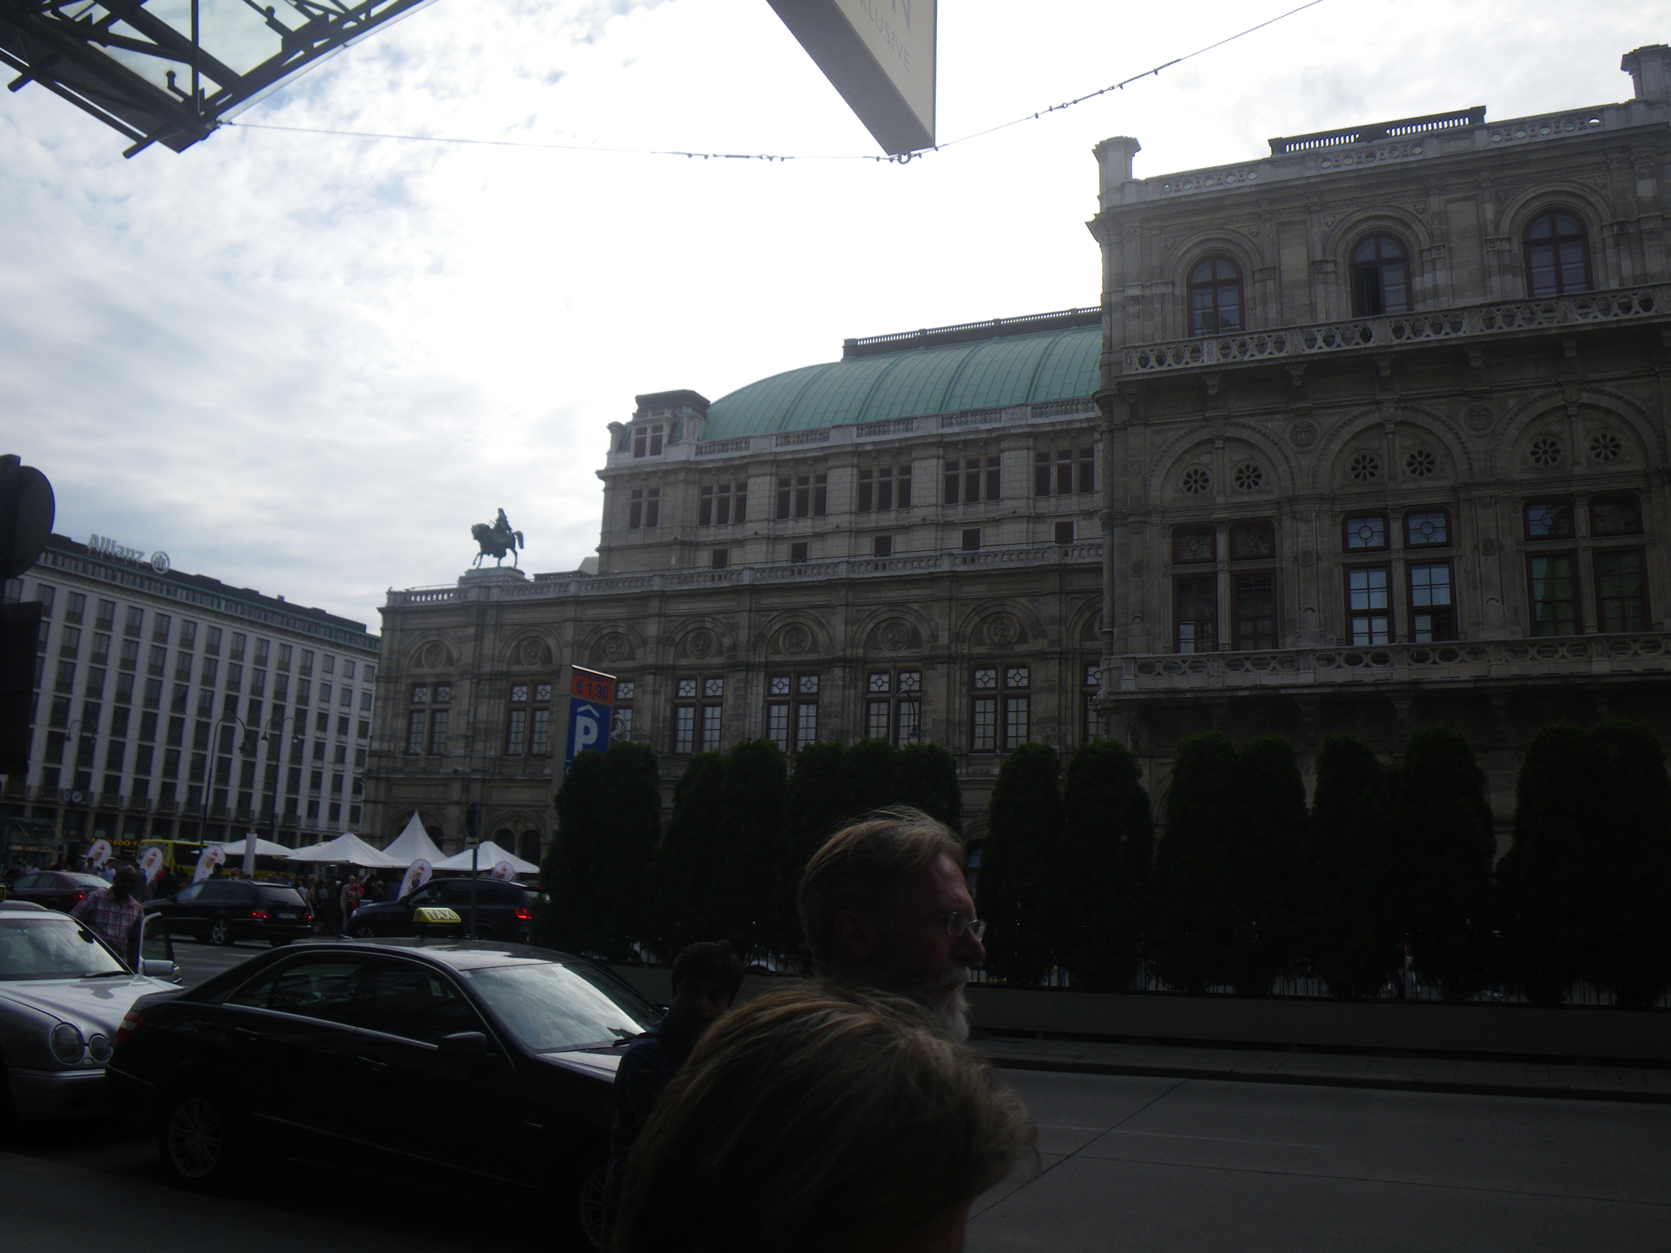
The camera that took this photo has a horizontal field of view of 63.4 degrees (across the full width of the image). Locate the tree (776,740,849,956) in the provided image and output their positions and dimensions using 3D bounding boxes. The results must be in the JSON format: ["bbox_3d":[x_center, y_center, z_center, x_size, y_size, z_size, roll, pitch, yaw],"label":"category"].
[{"bbox_3d":[-0.309,3.056,18.285,1.090,3.030,1.090,2,-12,0],"label":"tree"}]

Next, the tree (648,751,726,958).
[{"bbox_3d":[-2.098,3.220,18.975,1.110,2.950,1.110,2,-12,0],"label":"tree"}]

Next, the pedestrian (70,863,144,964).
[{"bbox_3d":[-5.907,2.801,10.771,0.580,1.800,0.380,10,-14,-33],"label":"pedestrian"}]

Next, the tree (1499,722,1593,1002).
[{"bbox_3d":[7.889,2.621,15.057,1.080,3.100,1.080,-3,-13,22],"label":"tree"}]

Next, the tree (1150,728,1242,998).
[{"bbox_3d":[4.701,3.059,17.637,1.150,3.390,1.150,-3,-12,23],"label":"tree"}]

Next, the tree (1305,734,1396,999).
[{"bbox_3d":[6.564,3.054,17.229,1.150,3.310,1.150,-3,-12,23],"label":"tree"}]

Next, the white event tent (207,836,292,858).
[{"bbox_3d":[-21.611,9.291,49.691,3.100,3.050,3.100,2,-12,0],"label":"white event tent"}]

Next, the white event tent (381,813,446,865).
[{"bbox_3d":[-18.207,10.284,57.533,3.300,4.700,3.300,-3,-12,23],"label":"white event tent"}]

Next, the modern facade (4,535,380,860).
[{"bbox_3d":[-71.683,11.958,143.597,12.000,32.000,48.000,-3,-12,23],"label":"modern facade"}]

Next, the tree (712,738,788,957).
[{"bbox_3d":[-1.242,3.299,19.627,1.100,3.290,1.100,2,-11,0],"label":"tree"}]

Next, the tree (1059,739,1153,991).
[{"bbox_3d":[3.371,2.935,16.820,1.130,3.110,1.130,-3,-13,22],"label":"tree"}]

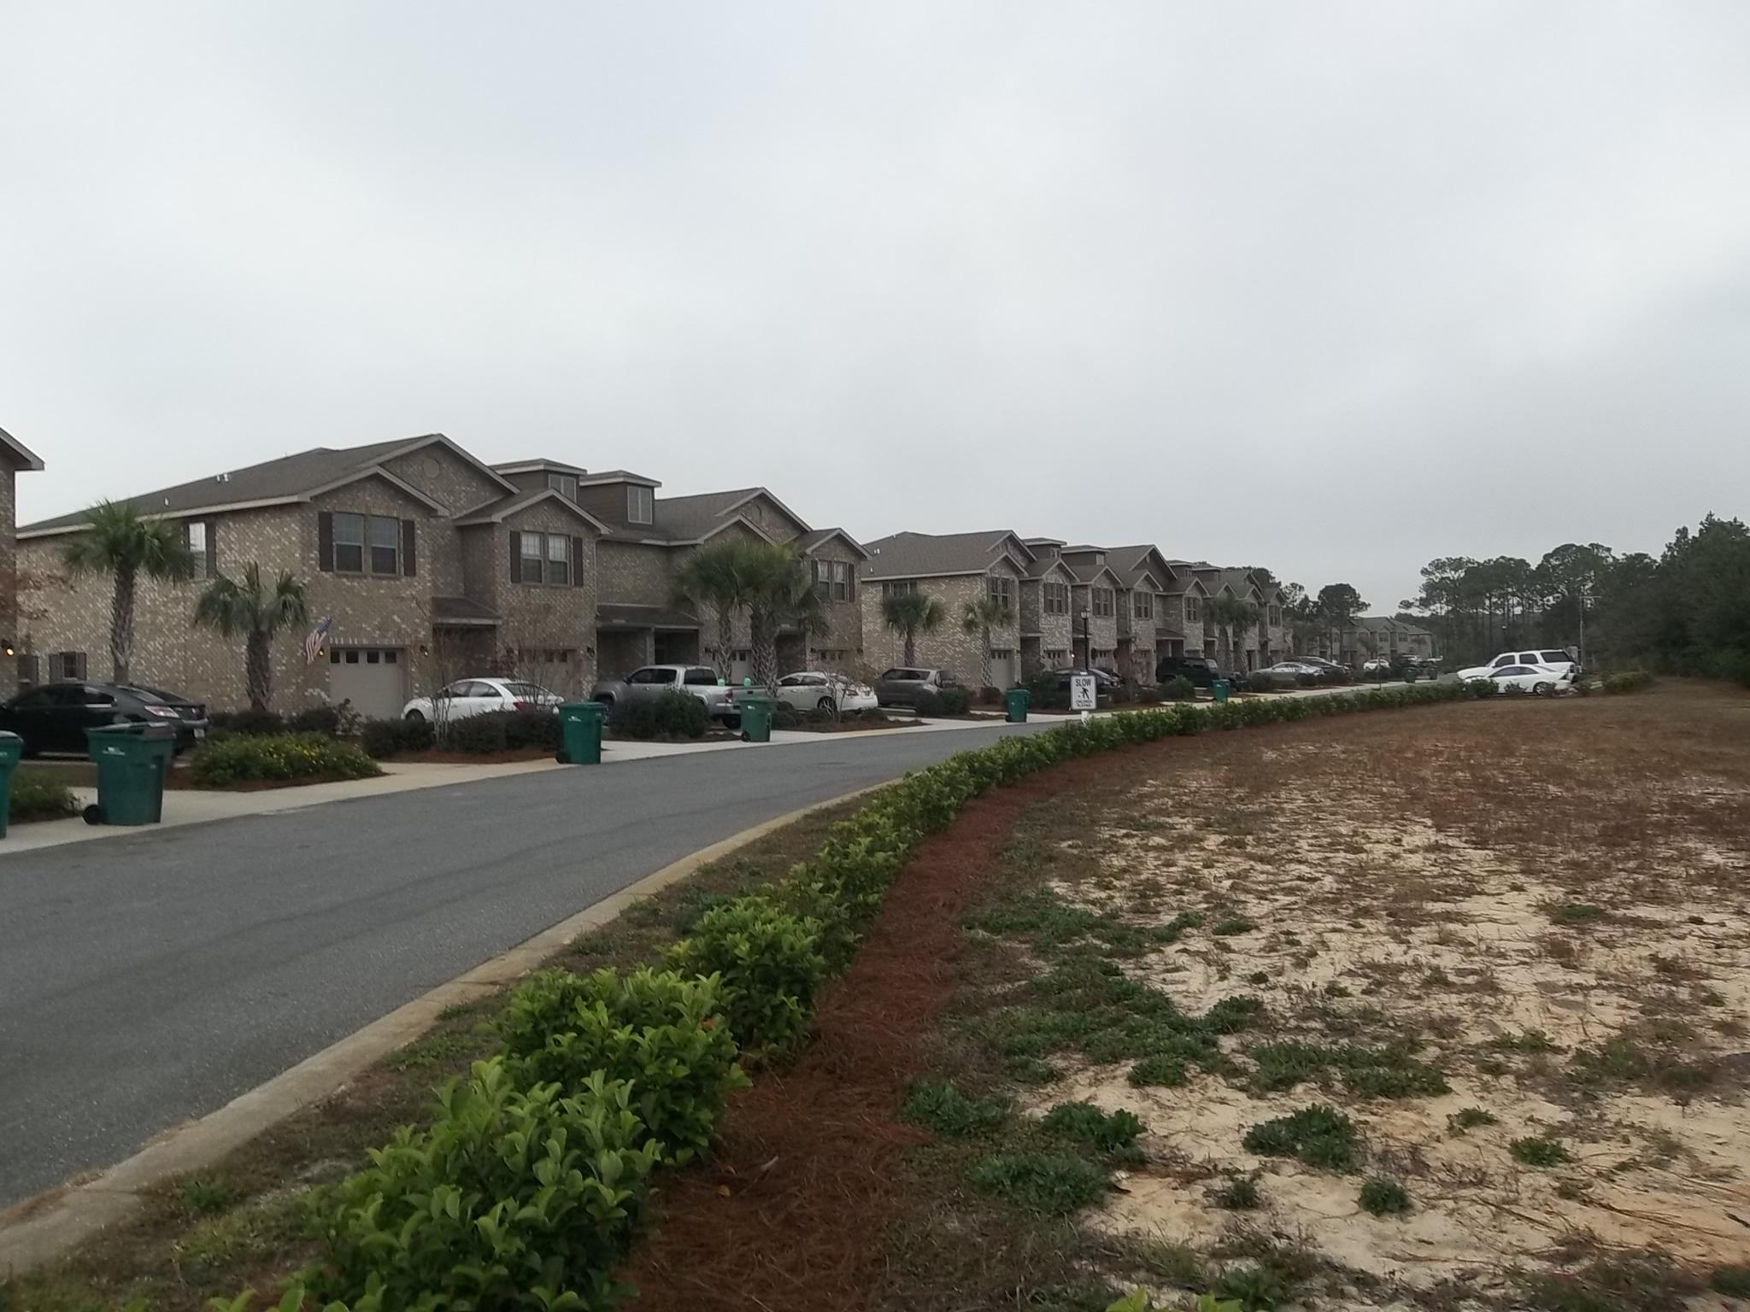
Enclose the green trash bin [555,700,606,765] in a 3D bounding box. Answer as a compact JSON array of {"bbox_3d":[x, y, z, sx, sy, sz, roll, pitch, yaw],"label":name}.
[{"bbox_3d":[-5.328,1.404,24.800,0.760,1.110,0.630,-1,-1,24],"label":"green trash bin"}]

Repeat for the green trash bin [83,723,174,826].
[{"bbox_3d":[-8.406,1.356,15.400,0.760,1.100,0.630,-1,-1,11],"label":"green trash bin"}]

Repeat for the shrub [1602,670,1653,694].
[{"bbox_3d":[32.532,1.090,59.000,2.200,0.850,1.500,-1,-1,25],"label":"shrub"}]

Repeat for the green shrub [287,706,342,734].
[{"bbox_3d":[-13.535,1.606,33.000,1.350,0.750,1.250,-1,-1,-22],"label":"green shrub"}]

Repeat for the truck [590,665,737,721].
[{"bbox_3d":[-5.413,1.175,37.682,5.350,1.790,1.900,-1,-1,32],"label":"truck"}]

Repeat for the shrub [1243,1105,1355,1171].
[{"bbox_3d":[1.368,1.526,4.400,0.360,0.120,0.290,-1,-1,17],"label":"shrub"}]

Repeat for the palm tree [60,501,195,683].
[{"bbox_3d":[-16.451,-0.624,30.000,2.600,5.300,2.600,-1,-1,-30],"label":"palm tree"}]

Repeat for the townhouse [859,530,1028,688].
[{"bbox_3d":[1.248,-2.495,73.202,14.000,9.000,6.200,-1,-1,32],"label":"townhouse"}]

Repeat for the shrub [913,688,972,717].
[{"bbox_3d":[2.330,1.633,47.000,1.950,0.970,1.600,-1,-1,3],"label":"shrub"}]

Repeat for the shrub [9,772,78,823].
[{"bbox_3d":[-10.222,1.686,16.500,0.900,0.520,1.100,-1,-1,10],"label":"shrub"}]

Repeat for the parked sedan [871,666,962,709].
[{"bbox_3d":[1.326,1.302,55.660,4.400,1.620,1.800,-1,-1,32],"label":"parked sedan"}]

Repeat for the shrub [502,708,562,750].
[{"bbox_3d":[-7.366,1.548,29.300,1.350,0.870,1.300,-1,-1,-14],"label":"shrub"}]

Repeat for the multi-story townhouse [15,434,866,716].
[{"bbox_3d":[-14.539,-2.409,51.001,17.000,9.000,27.500,-1,-1,32],"label":"multi-story townhouse"}]

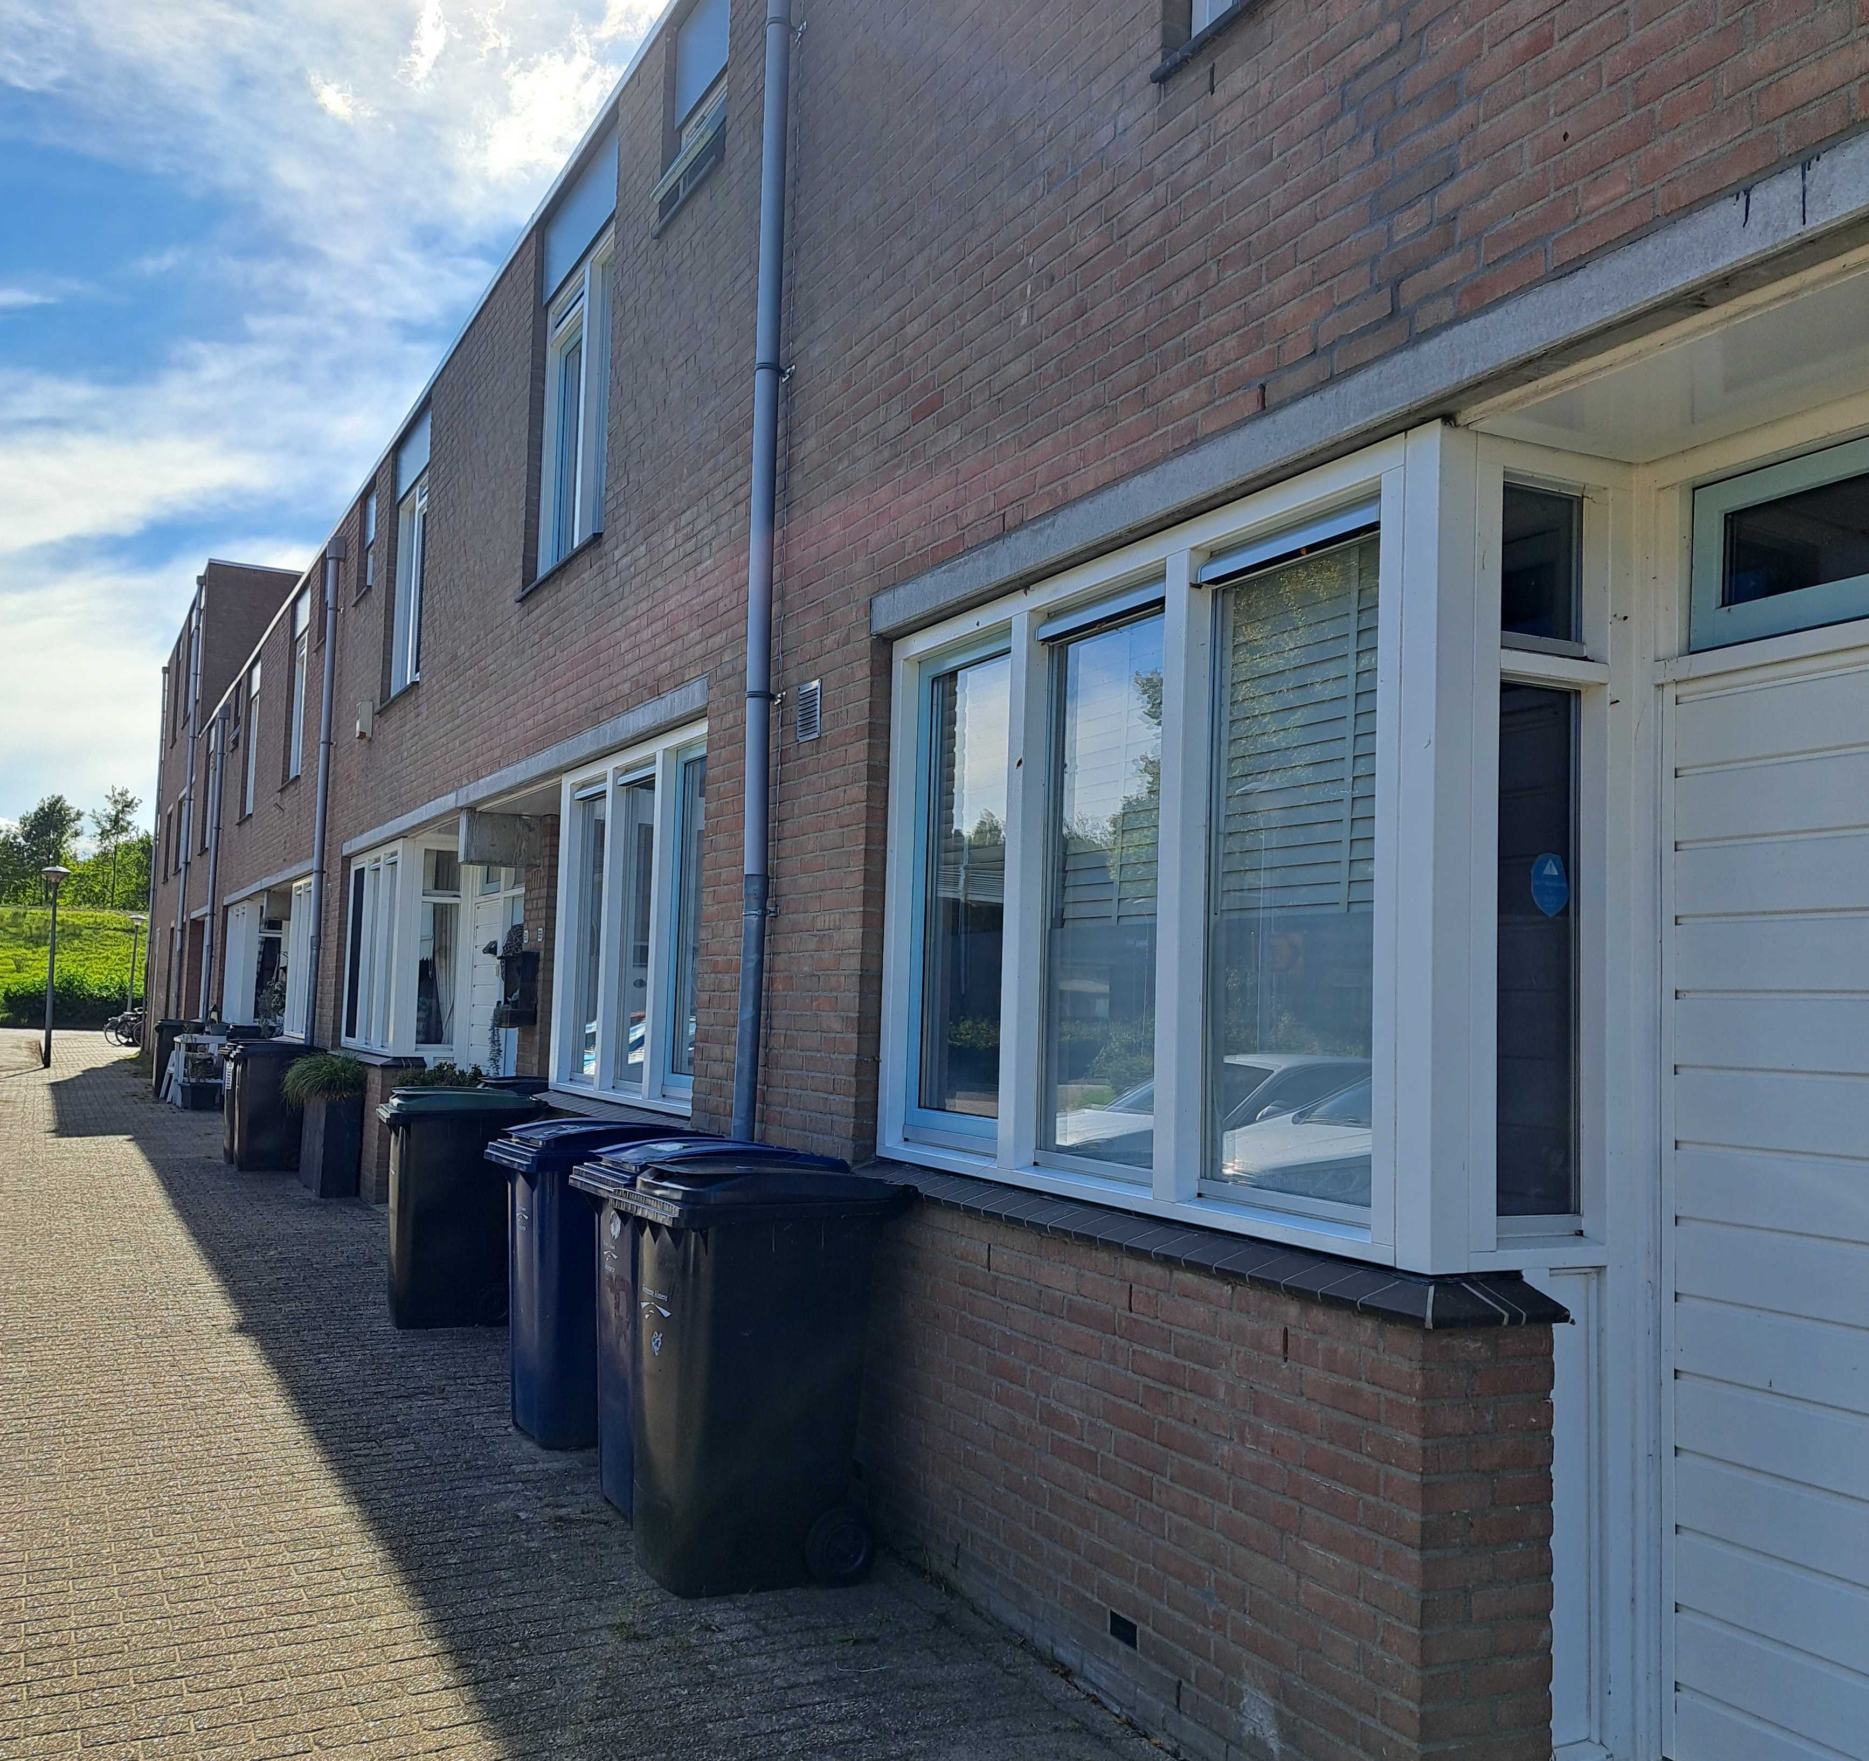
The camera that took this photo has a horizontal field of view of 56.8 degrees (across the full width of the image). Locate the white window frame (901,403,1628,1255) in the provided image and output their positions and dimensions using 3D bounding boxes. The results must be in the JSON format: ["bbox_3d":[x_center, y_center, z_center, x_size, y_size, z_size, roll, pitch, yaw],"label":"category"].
[{"bbox_3d":[0.591,0.004,4.266,0.484,1.553,2.276,3,-4,-27],"label":"white window frame"}]

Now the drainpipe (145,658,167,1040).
[{"bbox_3d":[-18.280,-0.524,40.610,0.160,9.135,0.160,4,-5,-27],"label":"drainpipe"}]

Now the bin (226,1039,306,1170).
[{"bbox_3d":[-5.560,1.851,14.490,0.700,1.080,0.580,3,-4,-27],"label":"bin"}]

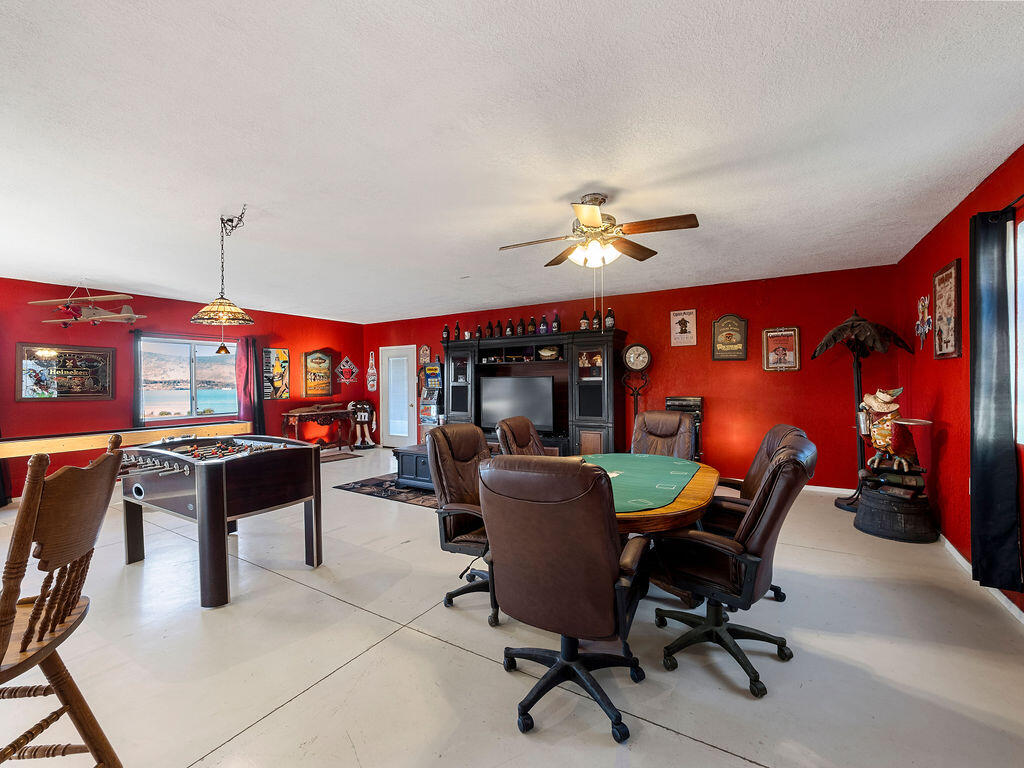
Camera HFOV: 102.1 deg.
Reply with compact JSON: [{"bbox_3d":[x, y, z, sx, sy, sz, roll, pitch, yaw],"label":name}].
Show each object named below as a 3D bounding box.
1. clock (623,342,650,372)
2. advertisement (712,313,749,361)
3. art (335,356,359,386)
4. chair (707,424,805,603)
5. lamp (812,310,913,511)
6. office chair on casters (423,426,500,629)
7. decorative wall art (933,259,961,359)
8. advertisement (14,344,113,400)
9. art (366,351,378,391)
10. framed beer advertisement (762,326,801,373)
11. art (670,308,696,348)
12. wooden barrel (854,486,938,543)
[{"bbox_3d":[1.770,-0.374,5.842,0.399,0.399,0.100,-1,0,31],"label":"clock"},{"bbox_3d":[2.868,-0.609,5.446,0.404,0.606,0.035,0,0,30],"label":"advertisement"},{"bbox_3d":[-3.445,-0.281,8.677,0.025,0.591,0.589,0,1,32],"label":"art"},{"bbox_3d":[1.405,0.781,2.659,0.737,1.076,0.658,-1,0,26],"label":"chair"},{"bbox_3d":[3.629,0.270,4.330,1.000,2.080,1.000,0,0,30],"label":"lamp"},{"bbox_3d":[-0.124,0.812,2.630,0.700,1.100,0.660,0,0,25],"label":"office chair on casters"},{"bbox_3d":[3.328,-0.547,3.166,0.035,0.697,0.488,-1,0,31],"label":"decorative wall art"},{"bbox_3d":[-5.611,-0.137,5.245,0.040,0.700,0.858,0,1,32],"label":"advertisement"},{"bbox_3d":[-3.024,-0.260,8.934,0.319,0.857,0.030,-1,0,31],"label":"art"},{"bbox_3d":[3.359,-0.429,5.165,0.392,0.535,0.040,0,0,30],"label":"framed beer advertisement"},{"bbox_3d":[2.350,-0.761,5.671,0.339,0.488,0.030,-1,0,31],"label":"art"},{"bbox_3d":[3.317,1.115,3.599,0.538,0.339,0.538,-1,0,31],"label":"wooden barrel"}]

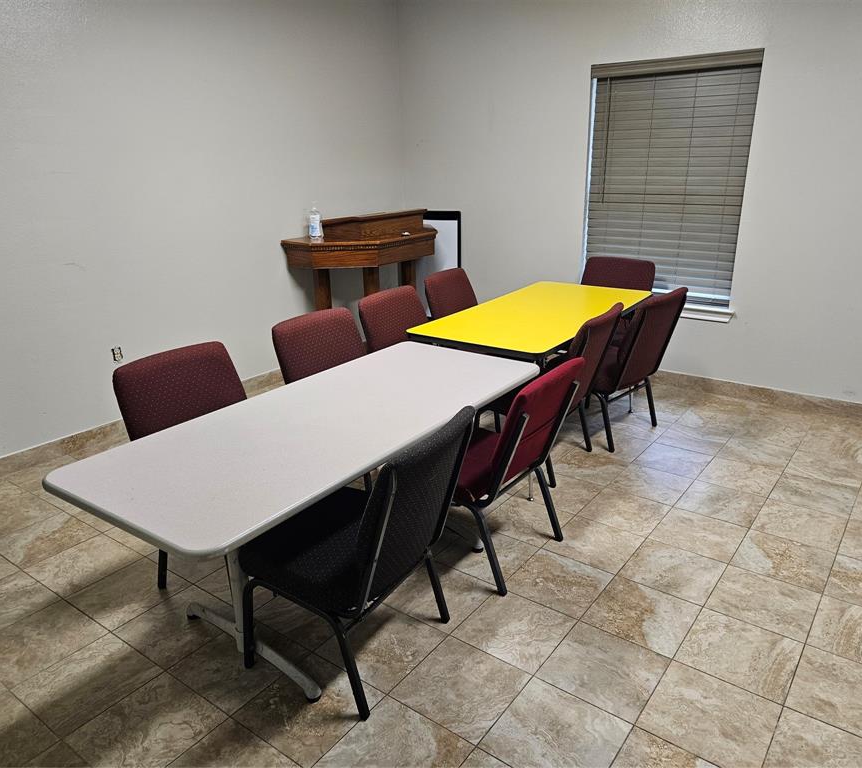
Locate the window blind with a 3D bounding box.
[{"bbox_3d":[1.510,-1.310,4.454,1.050,1.480,0.070,12,23,35],"label":"window blind"}]

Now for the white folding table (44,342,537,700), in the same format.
[{"bbox_3d":[-0.317,0.438,2.536,0.775,0.730,1.780,12,23,34],"label":"white folding table"}]

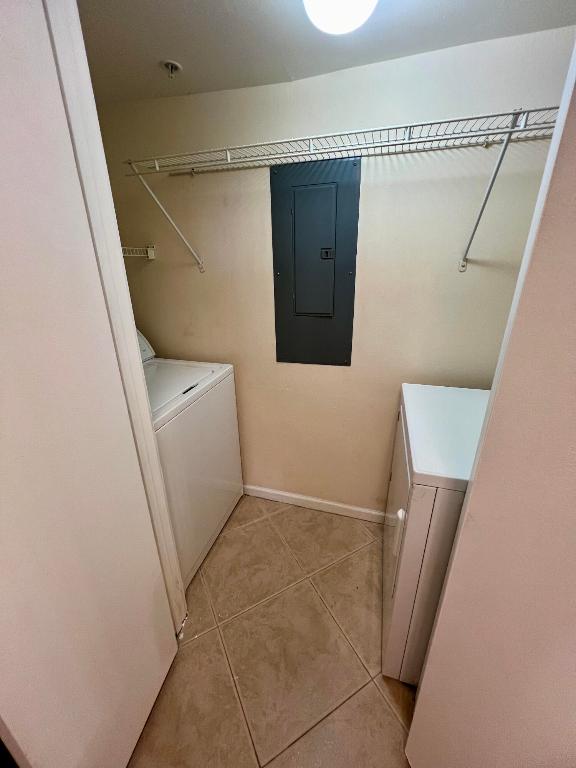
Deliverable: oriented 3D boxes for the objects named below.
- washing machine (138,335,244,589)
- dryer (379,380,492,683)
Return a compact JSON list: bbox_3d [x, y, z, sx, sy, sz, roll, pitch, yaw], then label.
[{"bbox_3d":[-0.726,0.331,1.563,0.670,1.100,0.686,5,21,15],"label":"washing machine"},{"bbox_3d":[0.751,0.522,1.079,0.680,1.050,0.690,6,21,17],"label":"dryer"}]

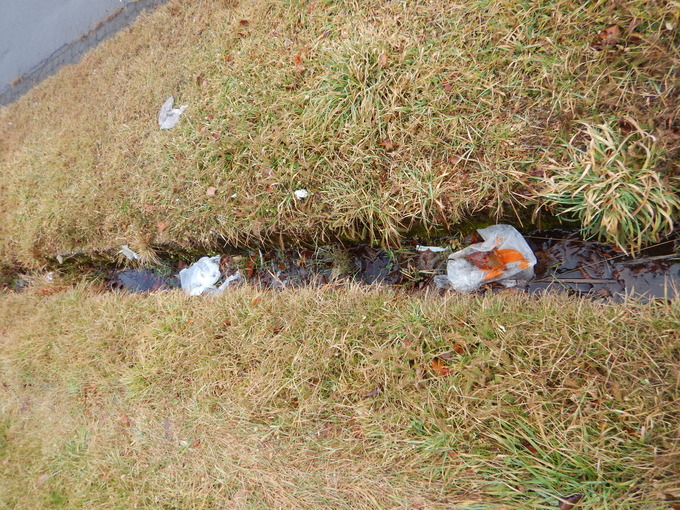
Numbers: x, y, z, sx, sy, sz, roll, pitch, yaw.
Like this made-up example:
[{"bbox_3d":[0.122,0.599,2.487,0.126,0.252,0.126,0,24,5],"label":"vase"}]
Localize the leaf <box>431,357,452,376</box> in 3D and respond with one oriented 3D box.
[{"bbox_3d":[0.345,0.368,1.578,0.077,0.030,0.061,-28,71,34],"label":"leaf"}]

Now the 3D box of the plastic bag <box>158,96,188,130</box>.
[{"bbox_3d":[-0.928,-0.795,2.633,0.259,0.060,0.172,9,93,38],"label":"plastic bag"}]

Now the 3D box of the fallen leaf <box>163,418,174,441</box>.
[{"bbox_3d":[-0.930,0.951,2.564,0.058,0.020,0.116,-24,73,35],"label":"fallen leaf"}]

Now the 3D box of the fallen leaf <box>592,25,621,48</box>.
[{"bbox_3d":[0.742,-0.598,1.310,0.065,0.040,0.044,-19,76,36],"label":"fallen leaf"}]

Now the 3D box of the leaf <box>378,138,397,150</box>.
[{"bbox_3d":[0.179,-0.410,1.756,0.081,0.025,0.041,38,110,33],"label":"leaf"}]

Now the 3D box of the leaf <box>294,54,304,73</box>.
[{"bbox_3d":[-0.178,-0.831,2.062,0.043,0.025,0.085,-18,76,36],"label":"leaf"}]

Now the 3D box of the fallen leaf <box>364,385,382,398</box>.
[{"bbox_3d":[0.127,0.507,1.746,0.085,0.025,0.045,-40,65,30],"label":"fallen leaf"}]

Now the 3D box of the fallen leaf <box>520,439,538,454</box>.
[{"bbox_3d":[0.564,0.569,1.397,0.060,0.025,0.045,51,117,29],"label":"fallen leaf"}]

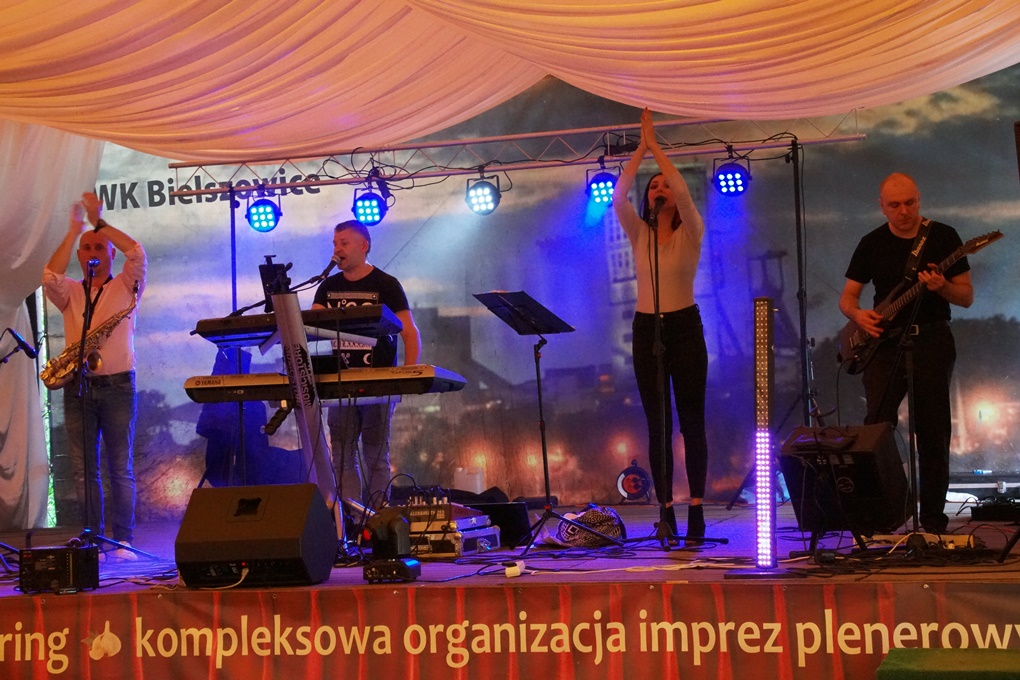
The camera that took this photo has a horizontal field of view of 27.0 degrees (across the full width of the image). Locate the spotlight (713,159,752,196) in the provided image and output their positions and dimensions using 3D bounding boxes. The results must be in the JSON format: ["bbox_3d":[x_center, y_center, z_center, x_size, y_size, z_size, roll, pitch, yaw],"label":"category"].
[{"bbox_3d":[1.335,-0.975,12.750,0.230,0.230,0.160,-3,18,18],"label":"spotlight"}]

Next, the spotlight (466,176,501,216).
[{"bbox_3d":[-0.165,-0.891,13.200,0.215,0.235,0.150,-3,12,25],"label":"spotlight"}]

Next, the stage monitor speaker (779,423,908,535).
[{"bbox_3d":[1.497,0.616,9.450,0.455,0.430,0.270,-4,18,31],"label":"stage monitor speaker"}]

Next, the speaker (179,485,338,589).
[{"bbox_3d":[-1.030,0.797,8.700,0.530,0.395,0.455,-3,-2,14],"label":"speaker"}]

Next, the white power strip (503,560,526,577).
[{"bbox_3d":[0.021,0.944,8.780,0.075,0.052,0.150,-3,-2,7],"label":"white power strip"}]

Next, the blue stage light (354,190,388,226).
[{"bbox_3d":[-0.888,-0.838,13.430,0.215,0.235,0.150,-3,12,19],"label":"blue stage light"}]

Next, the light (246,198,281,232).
[{"bbox_3d":[-1.586,-0.822,13.700,0.236,0.240,0.170,-3,13,19],"label":"light"}]

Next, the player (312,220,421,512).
[{"bbox_3d":[-0.763,0.242,11.300,0.540,1.740,0.480,-3,-2,17],"label":"player"}]

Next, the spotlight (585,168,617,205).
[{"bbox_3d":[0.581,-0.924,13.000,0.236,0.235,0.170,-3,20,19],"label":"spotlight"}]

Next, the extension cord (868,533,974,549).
[{"bbox_3d":[1.828,0.915,9.600,0.530,0.060,0.070,-3,-2,22],"label":"extension cord"}]

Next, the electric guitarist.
[{"bbox_3d":[1.936,0.073,10.400,0.660,1.780,0.520,-3,-2,10],"label":"electric guitarist"}]

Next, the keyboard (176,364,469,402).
[{"bbox_3d":[-0.928,0.225,10.750,1.347,0.140,0.450,-3,-2,19],"label":"keyboard"}]

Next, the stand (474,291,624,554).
[{"bbox_3d":[0.197,0.412,10.620,0.600,1.300,0.550,-1,-3,-37],"label":"stand"}]

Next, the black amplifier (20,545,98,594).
[{"bbox_3d":[-1.961,0.999,9.250,0.290,0.200,0.180,-3,-2,19],"label":"black amplifier"}]

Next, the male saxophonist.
[{"bbox_3d":[-2.224,0.196,11.400,0.550,1.970,0.500,-2,-2,2],"label":"male saxophonist"}]

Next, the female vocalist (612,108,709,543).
[{"bbox_3d":[0.732,-0.070,10.200,0.440,2.080,0.360,-3,-2,11],"label":"female vocalist"}]

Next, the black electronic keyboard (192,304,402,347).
[{"bbox_3d":[-1.048,-0.067,10.600,0.965,0.095,0.310,-3,-13,16],"label":"black electronic keyboard"}]

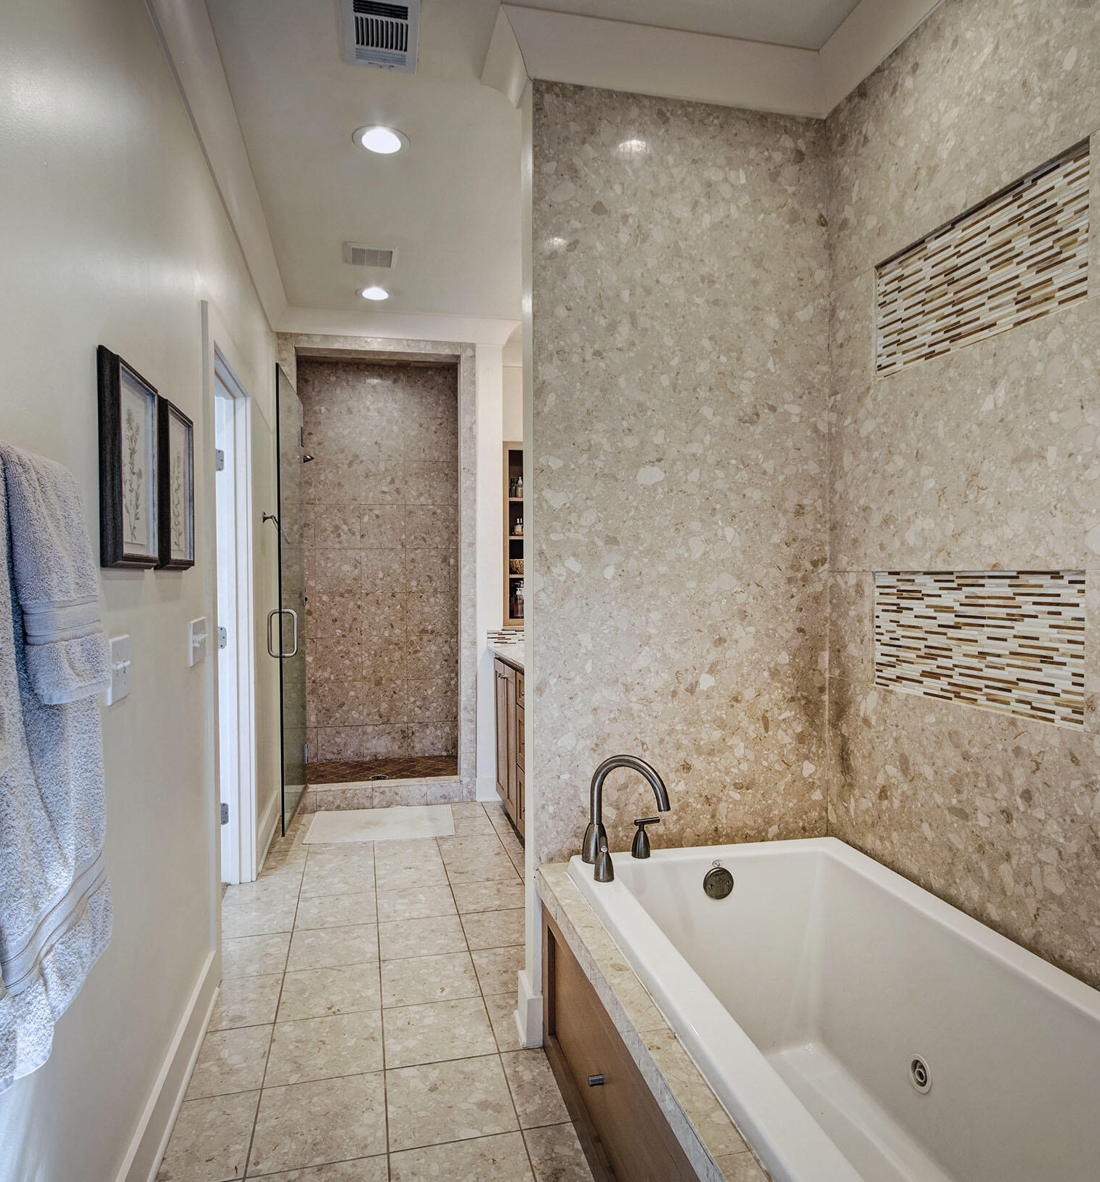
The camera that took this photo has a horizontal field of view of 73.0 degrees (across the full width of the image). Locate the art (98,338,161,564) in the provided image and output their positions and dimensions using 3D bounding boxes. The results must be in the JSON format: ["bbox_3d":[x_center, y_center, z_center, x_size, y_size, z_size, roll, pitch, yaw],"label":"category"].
[{"bbox_3d":[-0.878,-0.257,1.577,0.033,0.418,0.345,0,1,-14],"label":"art"}]

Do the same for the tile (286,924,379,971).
[{"bbox_3d":[-0.758,1.263,2.627,0.302,0.010,0.292,0,1,-14],"label":"tile"}]

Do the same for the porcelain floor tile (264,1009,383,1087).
[{"bbox_3d":[-0.627,1.293,2.098,0.306,0.011,0.298,0,1,-14],"label":"porcelain floor tile"}]

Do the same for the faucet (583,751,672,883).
[{"bbox_3d":[0.211,0.600,2.023,0.255,0.305,0.265,0,1,31],"label":"faucet"}]

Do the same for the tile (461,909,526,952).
[{"bbox_3d":[-0.170,1.281,2.818,0.306,0.011,0.298,0,1,-14],"label":"tile"}]

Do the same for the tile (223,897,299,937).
[{"bbox_3d":[-1.124,1.259,2.833,0.302,0.010,0.292,0,1,-14],"label":"tile"}]

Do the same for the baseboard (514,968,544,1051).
[{"bbox_3d":[-0.061,1.196,2.127,0.062,0.142,0.147,0,1,-14],"label":"baseboard"}]

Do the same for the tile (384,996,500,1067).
[{"bbox_3d":[-0.327,1.292,2.173,0.306,0.011,0.298,0,1,-14],"label":"tile"}]

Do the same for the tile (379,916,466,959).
[{"bbox_3d":[-0.470,1.283,2.743,0.306,0.011,0.298,0,1,-14],"label":"tile"}]

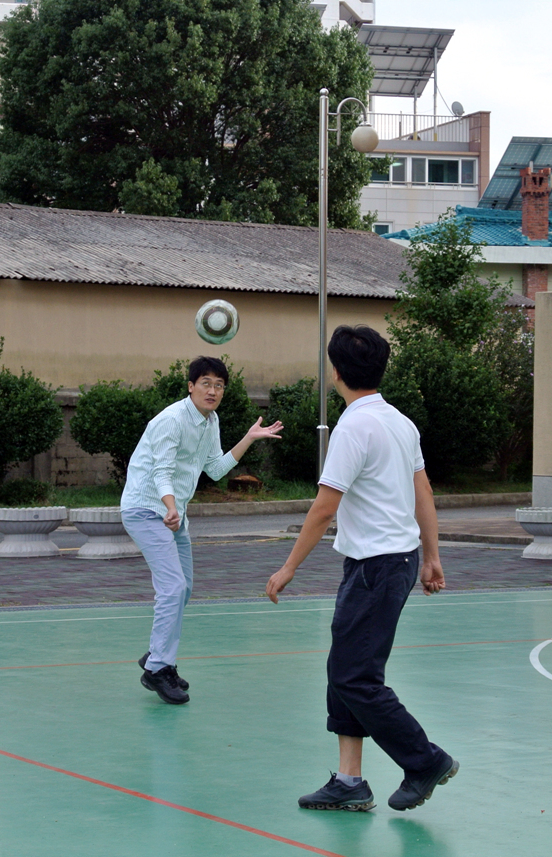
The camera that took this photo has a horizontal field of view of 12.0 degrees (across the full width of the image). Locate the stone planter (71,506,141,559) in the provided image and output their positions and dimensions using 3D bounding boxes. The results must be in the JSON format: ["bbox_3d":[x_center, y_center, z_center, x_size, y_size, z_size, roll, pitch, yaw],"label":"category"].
[{"bbox_3d":[-1.547,0.984,24.700,0.770,0.460,0.770,1,1,0],"label":"stone planter"}]

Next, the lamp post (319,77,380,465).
[{"bbox_3d":[0.973,-1.845,35.600,0.830,5.500,0.380,0,1,0],"label":"lamp post"}]

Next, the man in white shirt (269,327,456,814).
[{"bbox_3d":[0.319,0.505,9.600,0.620,1.760,0.580,1,1,44],"label":"man in white shirt"}]

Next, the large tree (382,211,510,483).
[{"bbox_3d":[2.734,-1.291,42.000,2.050,4.300,2.000,0,1,0],"label":"large tree"}]

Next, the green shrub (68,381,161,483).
[{"bbox_3d":[-2.291,0.071,37.600,1.330,1.500,1.300,0,1,0],"label":"green shrub"}]

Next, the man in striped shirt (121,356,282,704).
[{"bbox_3d":[-0.379,0.503,13.050,0.750,1.710,0.620,1,1,44],"label":"man in striped shirt"}]

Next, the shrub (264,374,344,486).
[{"bbox_3d":[0.451,0.023,40.300,1.280,1.620,1.250,0,1,0],"label":"shrub"}]

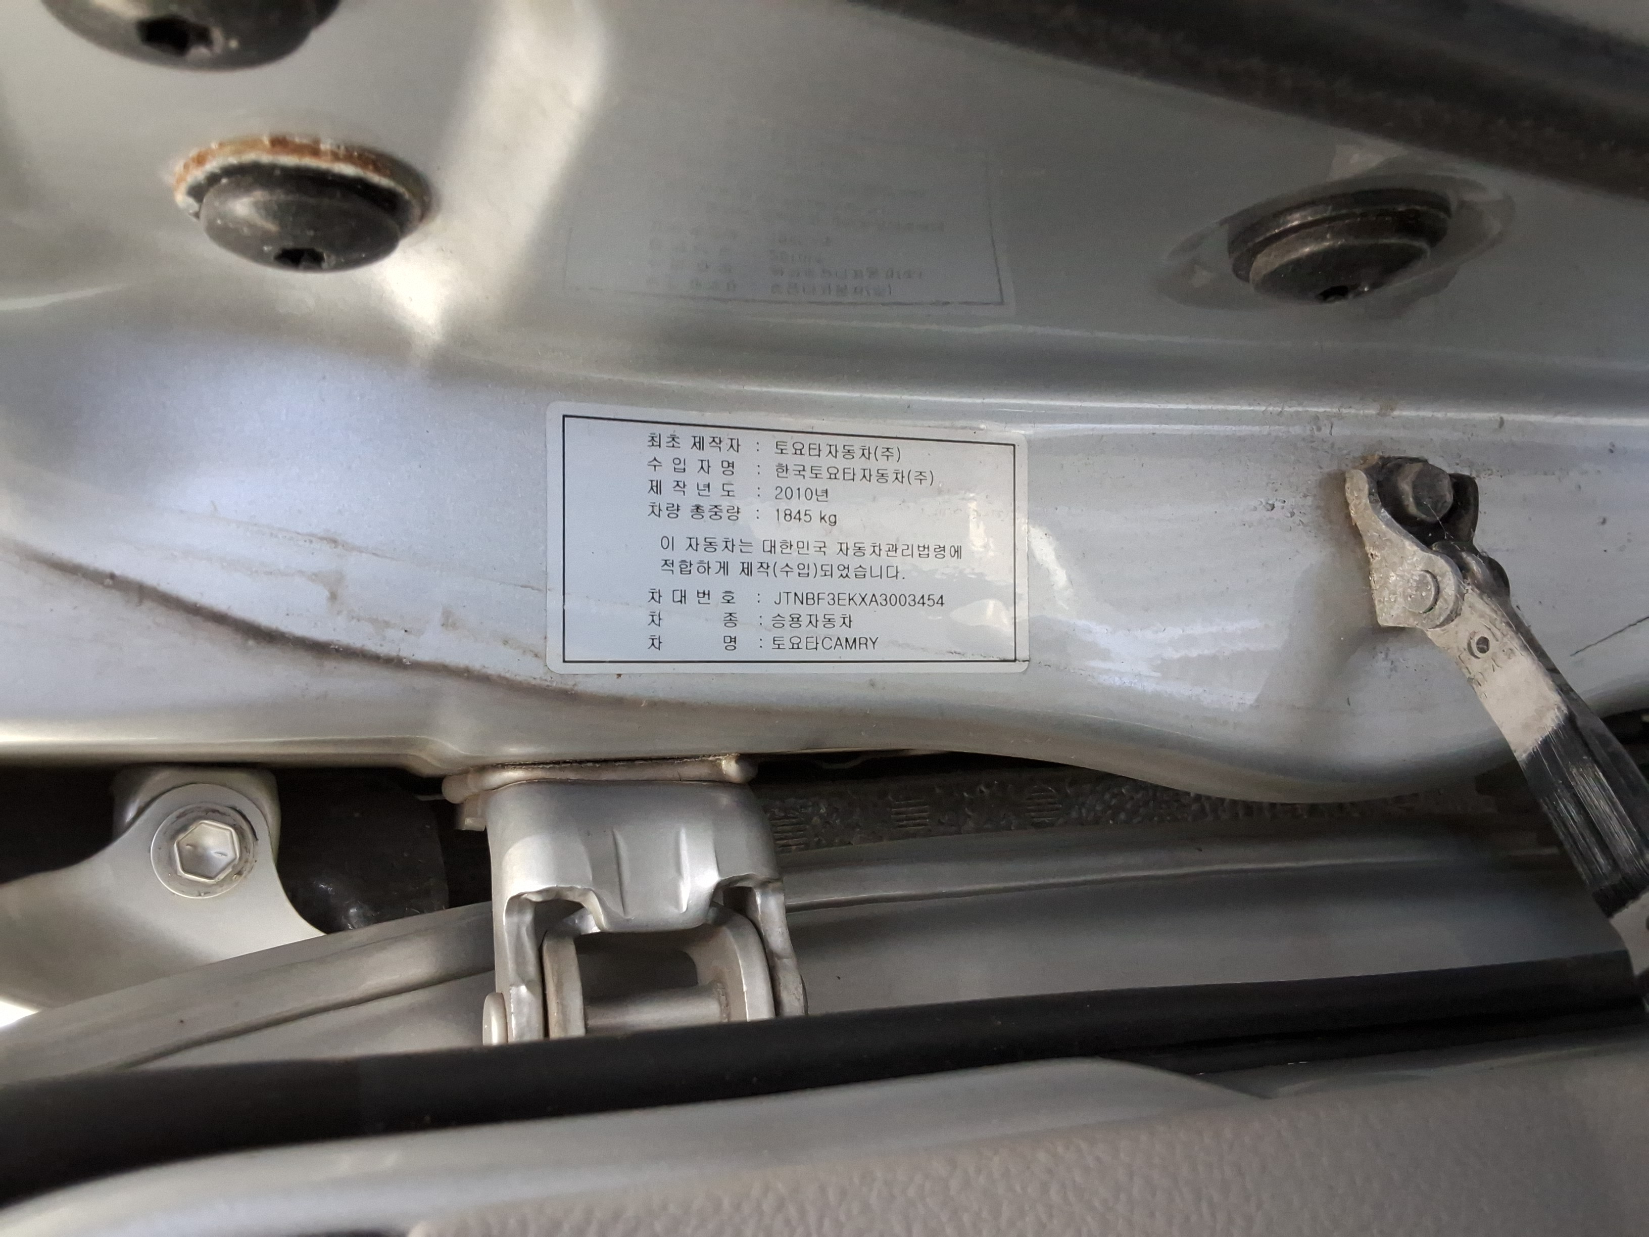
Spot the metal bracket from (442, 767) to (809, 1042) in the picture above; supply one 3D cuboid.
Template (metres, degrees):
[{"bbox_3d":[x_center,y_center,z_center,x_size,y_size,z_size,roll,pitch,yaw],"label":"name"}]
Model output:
[{"bbox_3d":[-0.038,0.053,0.252,0.038,0.062,0.052,175,95,-69],"label":"metal bracket"}]

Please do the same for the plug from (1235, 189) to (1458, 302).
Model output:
[{"bbox_3d":[0.077,-0.057,0.200,0.032,0.032,0.011,155,112,-67],"label":"plug"}]

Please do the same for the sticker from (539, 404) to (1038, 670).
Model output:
[{"bbox_3d":[-0.004,-0.013,0.249,0.001,0.095,0.048,175,95,-69],"label":"sticker"}]

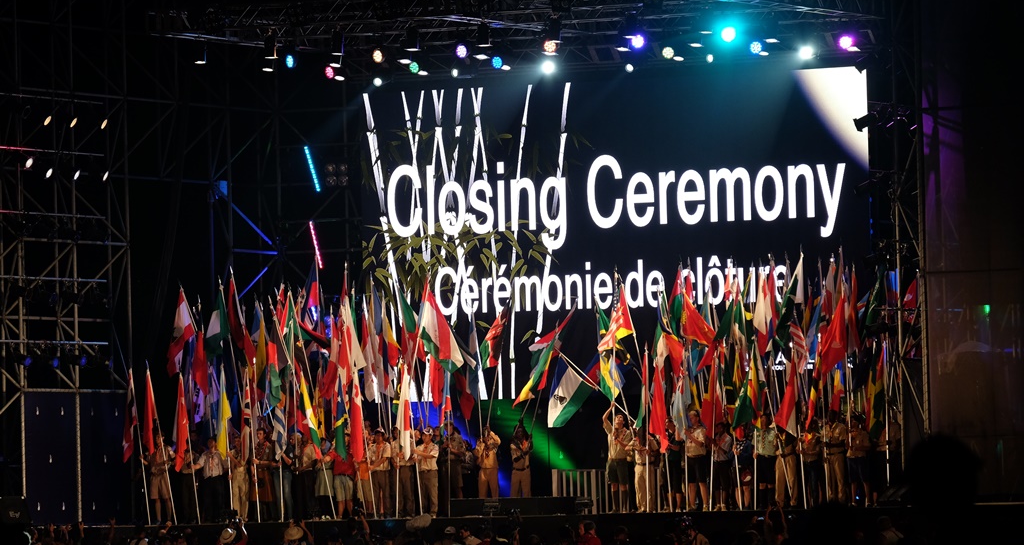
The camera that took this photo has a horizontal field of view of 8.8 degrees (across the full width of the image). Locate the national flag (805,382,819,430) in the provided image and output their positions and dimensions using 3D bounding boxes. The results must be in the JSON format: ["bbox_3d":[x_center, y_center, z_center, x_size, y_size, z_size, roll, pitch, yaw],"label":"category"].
[{"bbox_3d":[5.524,2.453,122.779,0.258,0.959,0.200,-1,-2,9],"label":"national flag"}]

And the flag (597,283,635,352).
[{"bbox_3d":[1.871,0.796,120.363,0.687,1.266,0.400,-2,-3,11],"label":"flag"}]

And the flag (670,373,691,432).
[{"bbox_3d":[3.119,2.406,123.214,0.370,1.148,0.220,-1,-2,9],"label":"flag"}]

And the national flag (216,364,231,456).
[{"bbox_3d":[-5.525,2.643,127.490,0.253,1.800,0.240,-1,-2,12],"label":"national flag"}]

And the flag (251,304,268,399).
[{"bbox_3d":[-4.826,1.510,127.221,0.344,1.911,0.250,-1,-2,9],"label":"flag"}]

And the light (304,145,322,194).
[{"bbox_3d":[-4.096,-2.120,137.000,0.100,1.030,0.100,-19,-2,16],"label":"light"}]

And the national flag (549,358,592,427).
[{"bbox_3d":[1.121,2.271,126.500,0.800,1.329,0.350,-2,-2,12],"label":"national flag"}]

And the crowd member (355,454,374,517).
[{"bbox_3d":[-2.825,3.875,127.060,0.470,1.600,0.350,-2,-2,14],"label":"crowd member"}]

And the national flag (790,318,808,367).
[{"bbox_3d":[5.200,1.311,120.388,0.326,0.959,0.300,-2,-3,11],"label":"national flag"}]

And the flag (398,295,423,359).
[{"bbox_3d":[-1.998,1.073,131.000,0.408,1.386,0.350,-2,-2,12],"label":"flag"}]

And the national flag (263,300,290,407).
[{"bbox_3d":[-4.386,1.496,124.500,0.500,2.000,0.400,-2,-2,12],"label":"national flag"}]

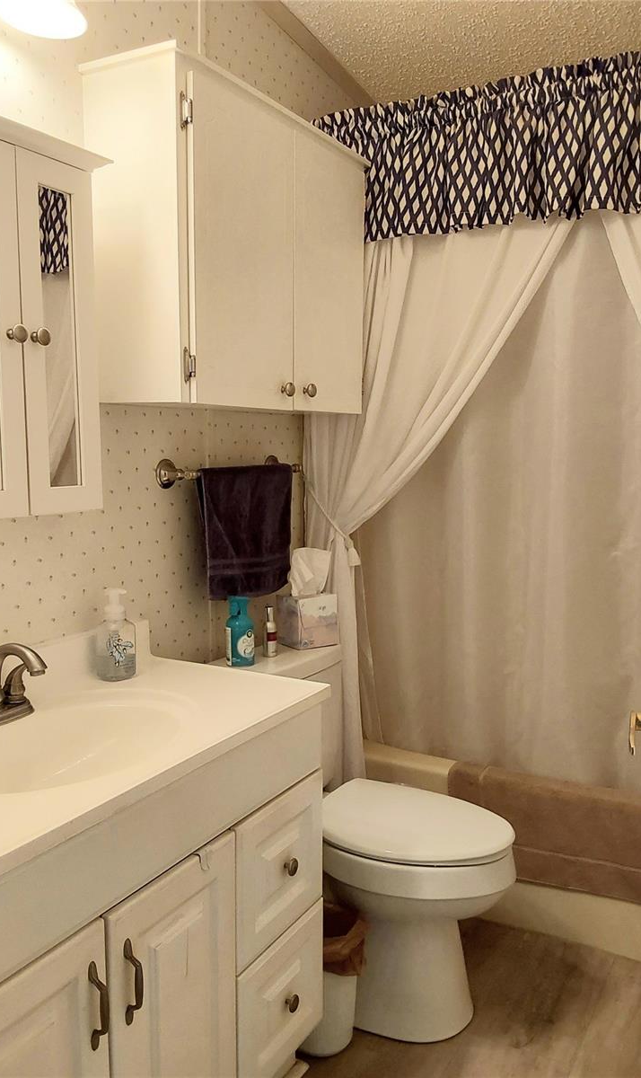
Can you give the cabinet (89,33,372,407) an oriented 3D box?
[{"bbox_3d":[-0.165,-0.613,1.981,0.237,0.635,0.792,4,7,29],"label":"cabinet"}]

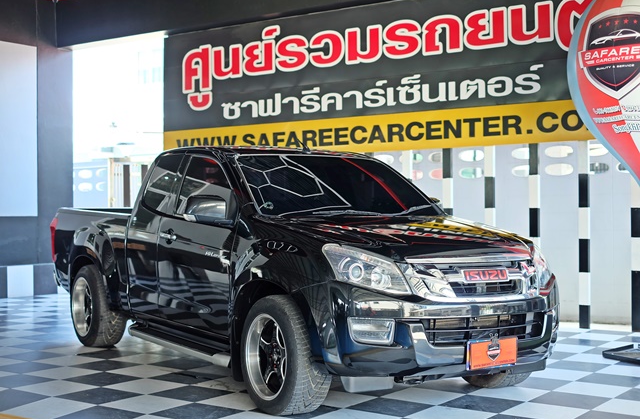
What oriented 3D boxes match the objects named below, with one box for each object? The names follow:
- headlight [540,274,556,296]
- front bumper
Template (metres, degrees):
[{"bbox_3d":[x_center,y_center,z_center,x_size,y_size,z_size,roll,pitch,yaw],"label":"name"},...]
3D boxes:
[{"bbox_3d":[1.415,0.453,5.850,0.140,0.160,0.240,0,0,22],"label":"headlight"},{"bbox_3d":[0.807,0.663,5.268,1.800,0.490,0.500,0,0,-33],"label":"front bumper"}]

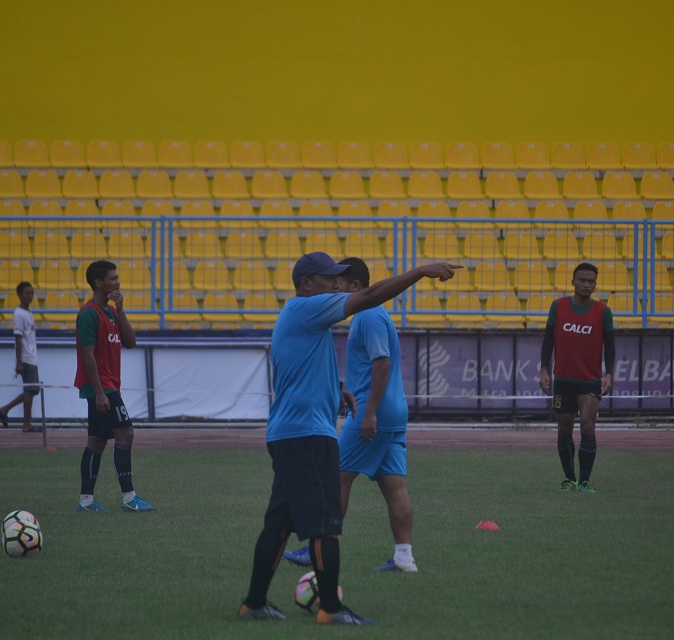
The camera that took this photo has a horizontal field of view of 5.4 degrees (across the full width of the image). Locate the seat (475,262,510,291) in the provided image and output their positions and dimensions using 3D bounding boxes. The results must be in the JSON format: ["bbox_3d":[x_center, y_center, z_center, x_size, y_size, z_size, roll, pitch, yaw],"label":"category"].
[{"bbox_3d":[1.856,-0.510,85.393,0.440,0.345,0.420,0,0,-3],"label":"seat"}]

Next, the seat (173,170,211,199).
[{"bbox_3d":[-1.625,-1.526,81.524,0.410,0.315,0.400,0,0,-6],"label":"seat"}]

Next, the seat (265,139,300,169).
[{"bbox_3d":[-0.678,-2.058,89.547,0.450,0.350,0.420,0,0,-4],"label":"seat"}]

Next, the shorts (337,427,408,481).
[{"bbox_3d":[0.192,0.720,39.400,0.390,0.320,0.420,0,0,-5],"label":"shorts"}]

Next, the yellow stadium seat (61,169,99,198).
[{"bbox_3d":[-3.155,-1.667,88.552,0.450,0.350,0.420,0,0,-4],"label":"yellow stadium seat"}]

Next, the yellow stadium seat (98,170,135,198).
[{"bbox_3d":[-2.801,-1.727,91.876,0.450,0.355,0.420,0,0,-5],"label":"yellow stadium seat"}]

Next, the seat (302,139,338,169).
[{"bbox_3d":[-0.219,-2.125,92.882,0.450,0.355,0.420,0,0,-5],"label":"seat"}]

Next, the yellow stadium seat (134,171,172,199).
[{"bbox_3d":[-2.310,-1.702,90.778,0.440,0.350,0.420,0,0,-5],"label":"yellow stadium seat"}]

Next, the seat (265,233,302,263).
[{"bbox_3d":[-0.640,-0.888,86.068,0.440,0.345,0.420,0,0,-3],"label":"seat"}]

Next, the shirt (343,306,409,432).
[{"bbox_3d":[0.213,0.268,39.400,0.360,0.690,0.520,0,0,-5],"label":"shirt"}]

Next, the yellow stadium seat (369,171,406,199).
[{"bbox_3d":[0.623,-1.672,88.849,0.450,0.350,0.420,0,0,-4],"label":"yellow stadium seat"}]

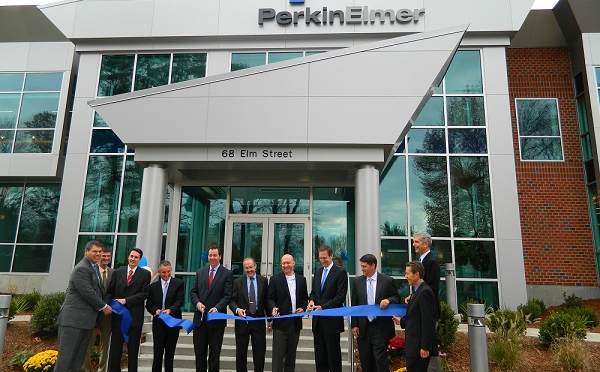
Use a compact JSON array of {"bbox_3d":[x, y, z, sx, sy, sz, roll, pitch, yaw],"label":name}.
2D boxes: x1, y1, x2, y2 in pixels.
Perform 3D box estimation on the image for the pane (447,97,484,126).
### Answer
[{"bbox_3d":[3.895,-1.744,10.154,0.840,0.717,0.060,0,-12,4],"label":"pane"}]

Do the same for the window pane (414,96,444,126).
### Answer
[{"bbox_3d":[3.294,-1.958,11.383,0.988,0.818,0.050,0,-12,3],"label":"window pane"}]

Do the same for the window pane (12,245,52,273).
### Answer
[{"bbox_3d":[-9.376,2.564,15.216,1.309,0.915,0.060,1,-12,3],"label":"window pane"}]

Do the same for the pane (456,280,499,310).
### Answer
[{"bbox_3d":[3.804,2.395,9.262,0.837,0.720,0.060,0,-12,4],"label":"pane"}]

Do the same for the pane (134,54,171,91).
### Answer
[{"bbox_3d":[-5.137,-3.808,14.963,1.174,1.589,0.060,1,-12,3],"label":"pane"}]

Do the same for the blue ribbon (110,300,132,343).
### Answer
[{"bbox_3d":[-2.226,1.690,5.405,0.250,0.520,0.130,0,-12,3],"label":"blue ribbon"}]

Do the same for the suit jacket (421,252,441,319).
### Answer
[{"bbox_3d":[1.464,1.143,5.033,0.360,0.816,0.480,1,-12,2],"label":"suit jacket"}]

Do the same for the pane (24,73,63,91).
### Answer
[{"bbox_3d":[-9.613,-3.885,16.274,1.488,0.737,0.050,0,-12,4],"label":"pane"}]

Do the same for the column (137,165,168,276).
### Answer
[{"bbox_3d":[-2.903,1.069,8.334,0.455,2.910,0.455,0,-12,4],"label":"column"}]

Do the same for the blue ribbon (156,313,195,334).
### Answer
[{"bbox_3d":[-1.569,1.741,5.479,0.474,0.248,0.140,3,-12,-7],"label":"blue ribbon"}]

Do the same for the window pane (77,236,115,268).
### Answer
[{"bbox_3d":[-5.555,1.819,11.806,1.015,0.934,0.050,0,-12,4],"label":"window pane"}]

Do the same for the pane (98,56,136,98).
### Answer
[{"bbox_3d":[-5.153,-3.105,12.191,0.966,1.260,0.060,0,-13,4],"label":"pane"}]

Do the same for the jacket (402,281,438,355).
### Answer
[{"bbox_3d":[1.266,1.408,4.610,0.390,0.787,0.470,0,-12,8],"label":"jacket"}]

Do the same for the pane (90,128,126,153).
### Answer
[{"bbox_3d":[-5.168,-1.209,11.723,0.954,0.673,0.050,0,-12,3],"label":"pane"}]

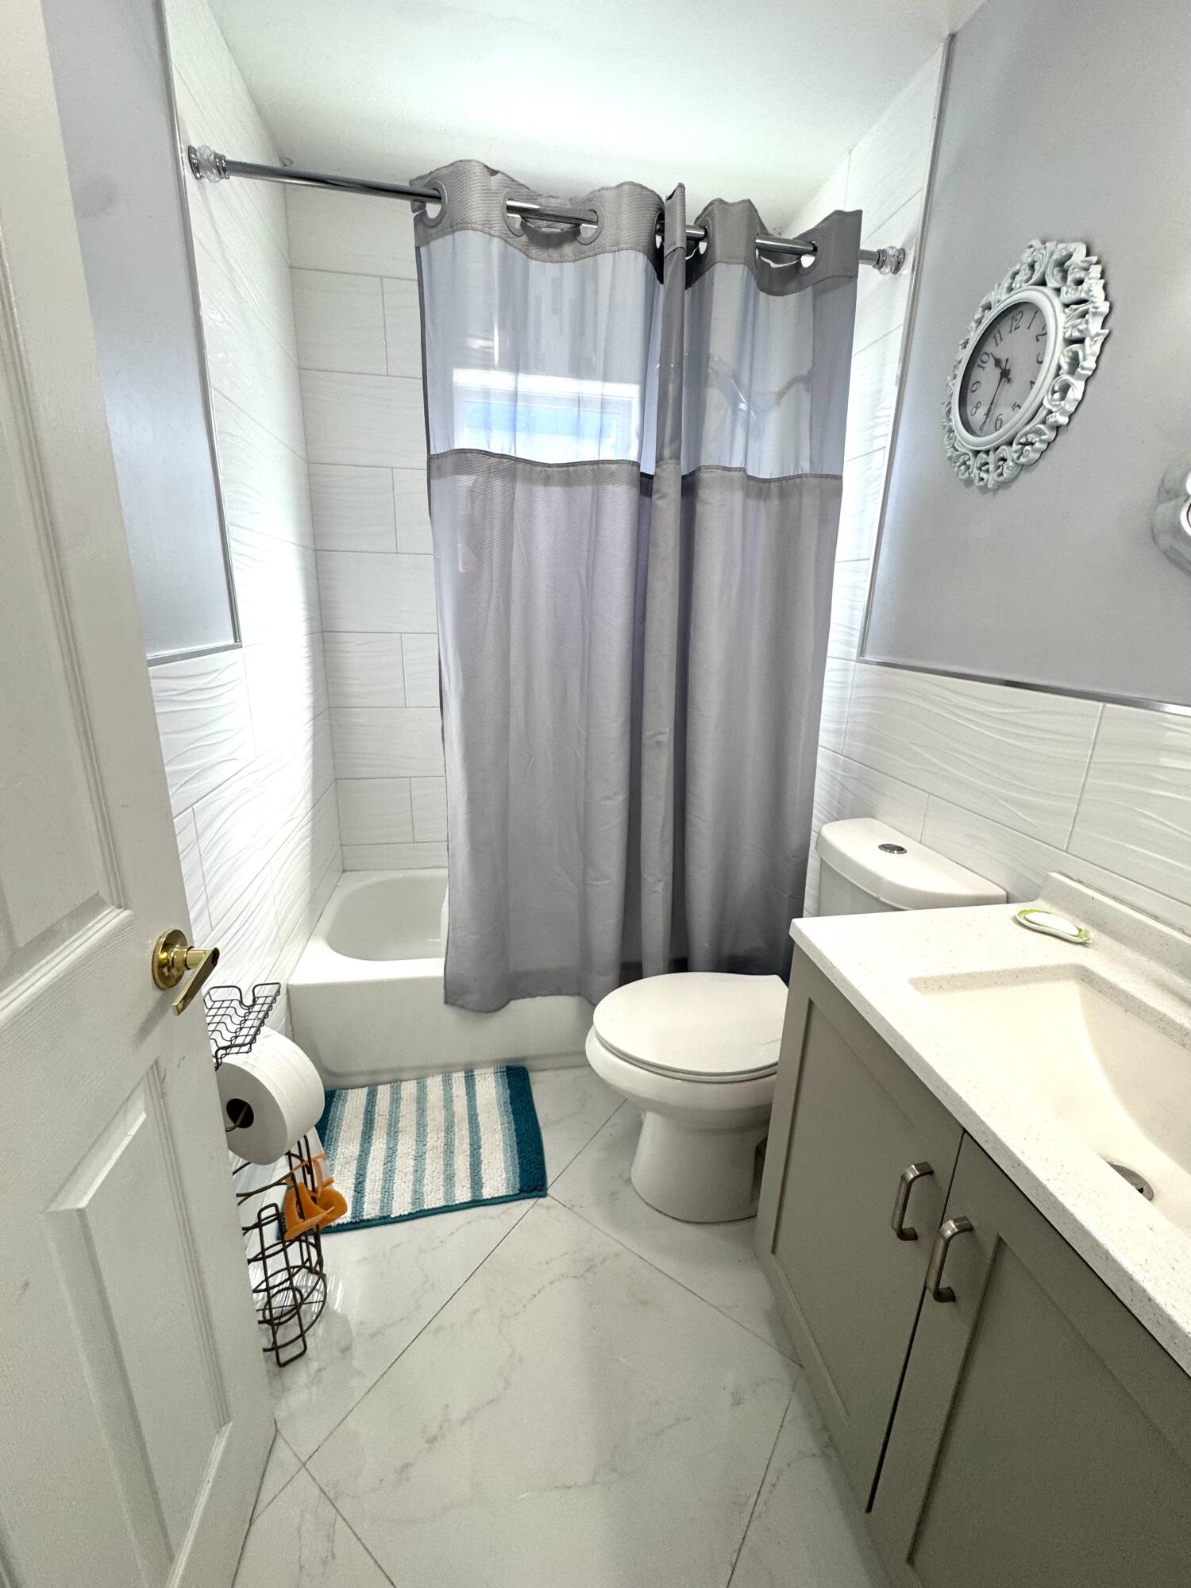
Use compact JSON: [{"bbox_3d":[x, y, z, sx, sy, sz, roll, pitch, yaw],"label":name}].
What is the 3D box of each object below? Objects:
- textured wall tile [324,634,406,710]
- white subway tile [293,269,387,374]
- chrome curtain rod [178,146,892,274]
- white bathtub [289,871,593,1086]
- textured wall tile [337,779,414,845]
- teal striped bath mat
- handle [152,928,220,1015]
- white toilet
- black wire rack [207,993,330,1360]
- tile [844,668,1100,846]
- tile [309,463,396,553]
[{"bbox_3d":[-0.789,-0.423,2.209,0.260,0.254,0.012,-1,17,-10],"label":"textured wall tile"},{"bbox_3d":[-0.760,-1.404,1.921,0.260,0.256,0.012,-1,17,-10],"label":"white subway tile"},{"bbox_3d":[-0.028,-1.208,1.351,1.500,0.060,0.058,-1,17,-10],"label":"chrome curtain rod"},{"bbox_3d":[-0.140,0.555,2.215,1.500,0.355,0.752,-1,17,-10],"label":"white bathtub"},{"bbox_3d":[-0.803,0.067,2.353,0.260,0.253,0.012,-1,17,-10],"label":"textured wall tile"},{"bbox_3d":[-0.451,0.887,1.647,0.595,0.020,0.437,-1,17,-10],"label":"teal striped bath mat"},{"bbox_3d":[-0.460,0.201,0.711,0.057,0.067,0.146,-1,17,-10],"label":"handle"},{"bbox_3d":[0.356,0.531,1.485,0.750,0.839,0.440,-1,17,-10],"label":"white toilet"},{"bbox_3d":[-0.617,0.700,1.173,0.175,0.637,0.230,-1,17,-10],"label":"black wire rack"},{"bbox_3d":[0.752,-0.124,1.402,0.012,0.254,0.711,-1,17,-10],"label":"tile"},{"bbox_3d":[-0.775,-0.913,2.065,0.260,0.256,0.012,-1,17,-10],"label":"tile"}]

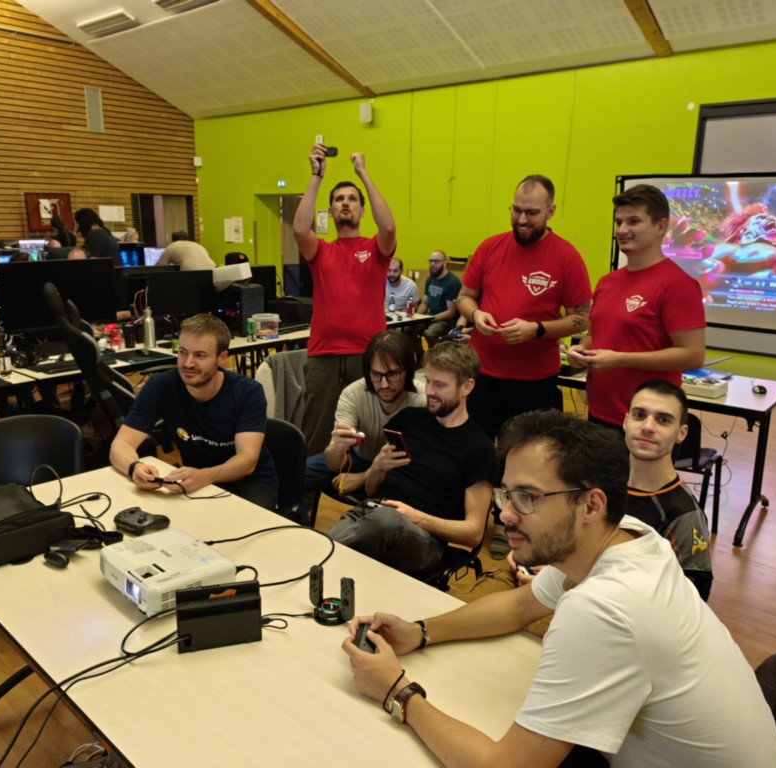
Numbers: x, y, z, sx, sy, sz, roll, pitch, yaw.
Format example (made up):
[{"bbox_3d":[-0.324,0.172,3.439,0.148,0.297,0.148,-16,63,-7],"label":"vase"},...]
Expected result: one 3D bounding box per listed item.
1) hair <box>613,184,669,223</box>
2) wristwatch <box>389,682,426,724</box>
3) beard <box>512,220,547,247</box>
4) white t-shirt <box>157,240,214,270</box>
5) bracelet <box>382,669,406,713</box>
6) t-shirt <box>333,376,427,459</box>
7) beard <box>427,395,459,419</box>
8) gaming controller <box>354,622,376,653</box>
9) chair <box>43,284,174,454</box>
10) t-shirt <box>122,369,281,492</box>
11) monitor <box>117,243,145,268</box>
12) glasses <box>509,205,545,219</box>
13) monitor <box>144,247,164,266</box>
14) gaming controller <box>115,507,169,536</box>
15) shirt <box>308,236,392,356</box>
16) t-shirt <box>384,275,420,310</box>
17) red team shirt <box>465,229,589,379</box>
[{"bbox_3d":[0.926,-0.650,2.476,0.210,0.160,0.175,-5,15,-22],"label":"hair"},{"bbox_3d":[0.036,0.583,1.243,0.041,0.063,0.056,13,33,40],"label":"wristwatch"},{"bbox_3d":[0.572,-0.608,2.750,0.150,0.115,0.110,11,29,35],"label":"beard"},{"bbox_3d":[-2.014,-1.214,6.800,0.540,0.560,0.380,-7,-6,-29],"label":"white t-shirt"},{"bbox_3d":[0.014,0.590,1.305,0.020,0.083,0.066,23,-22,11],"label":"bracelet"},{"bbox_3d":[-0.022,0.161,2.700,0.440,0.460,0.340,2,14,2],"label":"t-shirt"},{"bbox_3d":[0.197,0.078,2.420,0.080,0.085,0.115,-25,26,-35],"label":"beard"},{"bbox_3d":[-0.045,0.522,1.401,0.038,0.028,0.103,37,16,-1],"label":"gaming controller"},{"bbox_3d":[-1.500,0.034,4.016,0.780,1.270,0.660,-6,16,-26],"label":"chair"},{"bbox_3d":[-0.709,0.181,2.600,0.490,0.520,0.320,6,15,17],"label":"t-shirt"},{"bbox_3d":[-3.678,-1.789,9.700,0.180,0.430,0.470,13,18,41],"label":"monitor"},{"bbox_3d":[0.609,-0.740,2.887,0.142,0.045,0.145,12,32,37],"label":"glasses"},{"bbox_3d":[-2.749,-1.444,8.417,0.190,0.490,0.540,13,18,39],"label":"monitor"},{"bbox_3d":[-0.738,0.408,2.034,0.152,0.058,0.108,9,16,31],"label":"gaming controller"},{"bbox_3d":[-0.204,-0.470,3.696,0.460,0.660,0.290,0,14,-2],"label":"shirt"},{"bbox_3d":[0.095,-0.790,6.832,0.460,0.540,0.280,11,17,37],"label":"t-shirt"},{"bbox_3d":[0.601,-0.340,2.950,0.540,0.640,0.340,9,16,28],"label":"red team shirt"}]

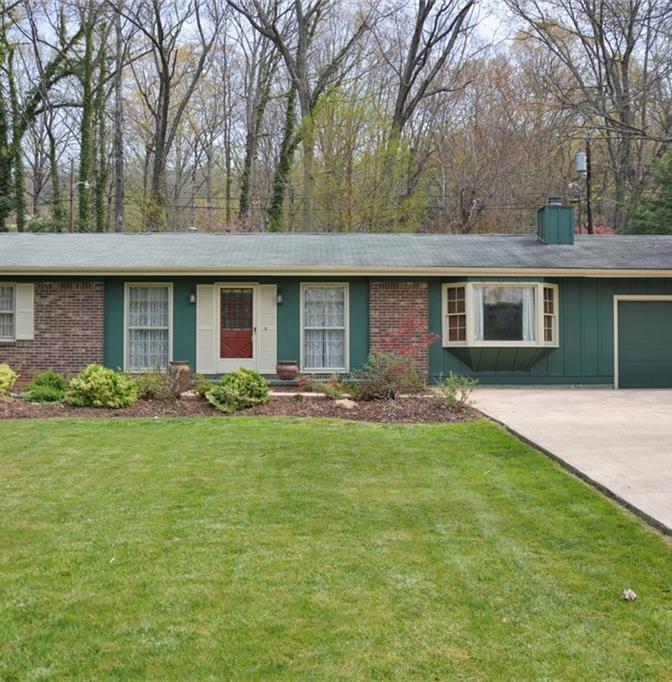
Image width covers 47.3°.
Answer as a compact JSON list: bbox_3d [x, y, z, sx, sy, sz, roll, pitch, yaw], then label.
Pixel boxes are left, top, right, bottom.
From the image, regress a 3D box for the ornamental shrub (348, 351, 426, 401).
[{"bbox_3d":[1.067,0.724,15.900,1.533,0.971,1.200,0,0,-1],"label":"ornamental shrub"}]

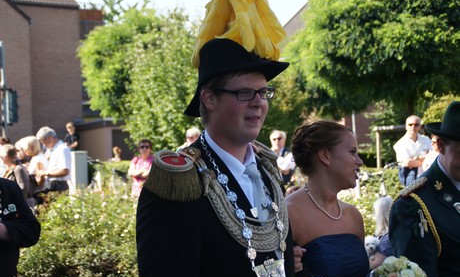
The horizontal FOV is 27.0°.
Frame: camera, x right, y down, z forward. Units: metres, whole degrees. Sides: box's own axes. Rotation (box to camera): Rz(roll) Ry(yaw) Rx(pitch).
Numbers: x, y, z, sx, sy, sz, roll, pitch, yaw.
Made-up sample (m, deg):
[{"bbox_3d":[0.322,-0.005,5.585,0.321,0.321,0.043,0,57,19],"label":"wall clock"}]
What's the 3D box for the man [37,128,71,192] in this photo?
[{"bbox_3d":[-2.040,0.730,11.100,0.450,1.730,0.520,-2,1,-37],"label":"man"}]

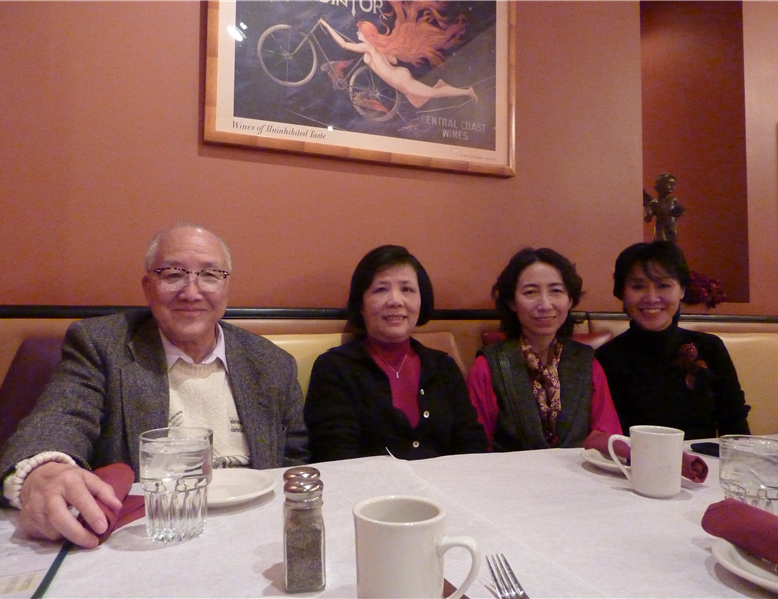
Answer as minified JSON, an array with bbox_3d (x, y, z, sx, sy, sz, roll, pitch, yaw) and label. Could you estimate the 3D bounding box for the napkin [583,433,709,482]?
[{"bbox_3d":[0.425,0.263,0.980,0.050,0.043,0.220,2,-3,-29],"label":"napkin"}]

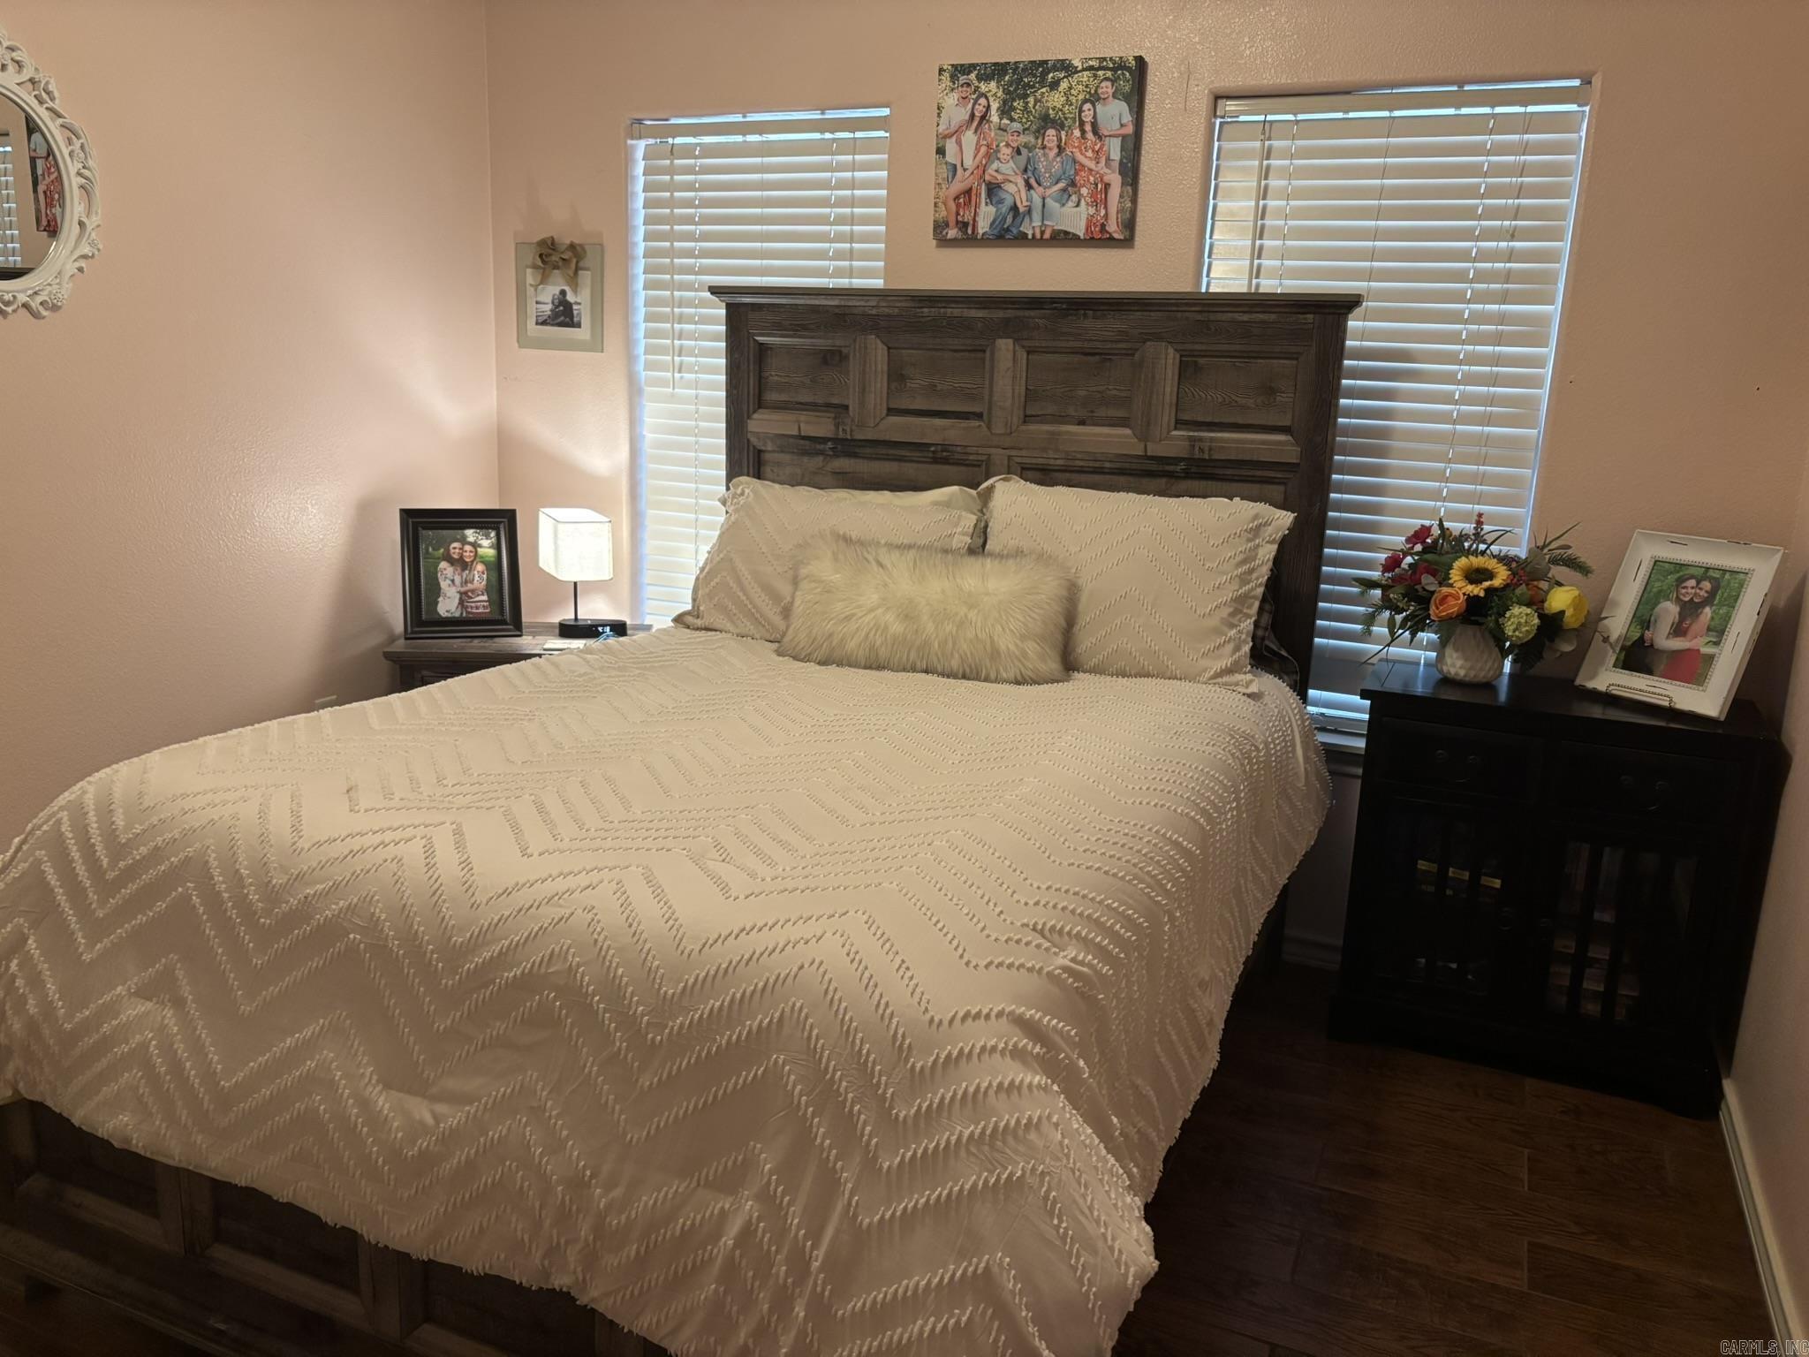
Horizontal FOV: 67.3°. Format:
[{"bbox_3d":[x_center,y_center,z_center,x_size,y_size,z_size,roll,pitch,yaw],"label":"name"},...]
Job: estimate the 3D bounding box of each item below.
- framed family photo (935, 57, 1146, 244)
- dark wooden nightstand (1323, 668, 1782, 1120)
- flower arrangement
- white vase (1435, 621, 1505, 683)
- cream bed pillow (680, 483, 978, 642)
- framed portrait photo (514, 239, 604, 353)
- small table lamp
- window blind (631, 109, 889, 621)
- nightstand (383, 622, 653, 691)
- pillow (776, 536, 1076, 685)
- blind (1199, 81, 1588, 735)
[{"bbox_3d":[0.322,-1.278,3.302,0.514,0.410,0.038,8,14,23],"label":"framed family photo"},{"bbox_3d":[1.381,0.430,2.992,0.773,0.805,0.364,8,14,23],"label":"dark wooden nightstand"},{"bbox_3d":[1.240,-0.198,2.969,0.490,0.310,0.310,8,14,23],"label":"flower arrangement"},{"bbox_3d":[1.258,-0.058,3.008,0.148,0.128,0.148,8,14,23],"label":"white vase"},{"bbox_3d":[-0.182,-0.289,3.298,0.710,0.410,0.160,8,-18,23],"label":"cream bed pillow"},{"bbox_3d":[-0.996,-1.107,3.942,0.305,0.304,0.028,8,14,23],"label":"framed portrait photo"},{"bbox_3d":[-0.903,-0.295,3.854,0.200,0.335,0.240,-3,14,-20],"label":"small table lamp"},{"bbox_3d":[-0.424,-0.789,3.800,0.787,1.468,0.060,8,14,23],"label":"window blind"},{"bbox_3d":[-1.065,0.208,3.861,0.669,0.660,0.409,0,13,-7],"label":"nightstand"},{"bbox_3d":[0.043,-0.162,3.034,0.640,0.280,0.150,9,-15,26],"label":"pillow"},{"bbox_3d":[1.062,-0.585,3.171,0.775,1.467,0.060,8,14,23],"label":"blind"}]

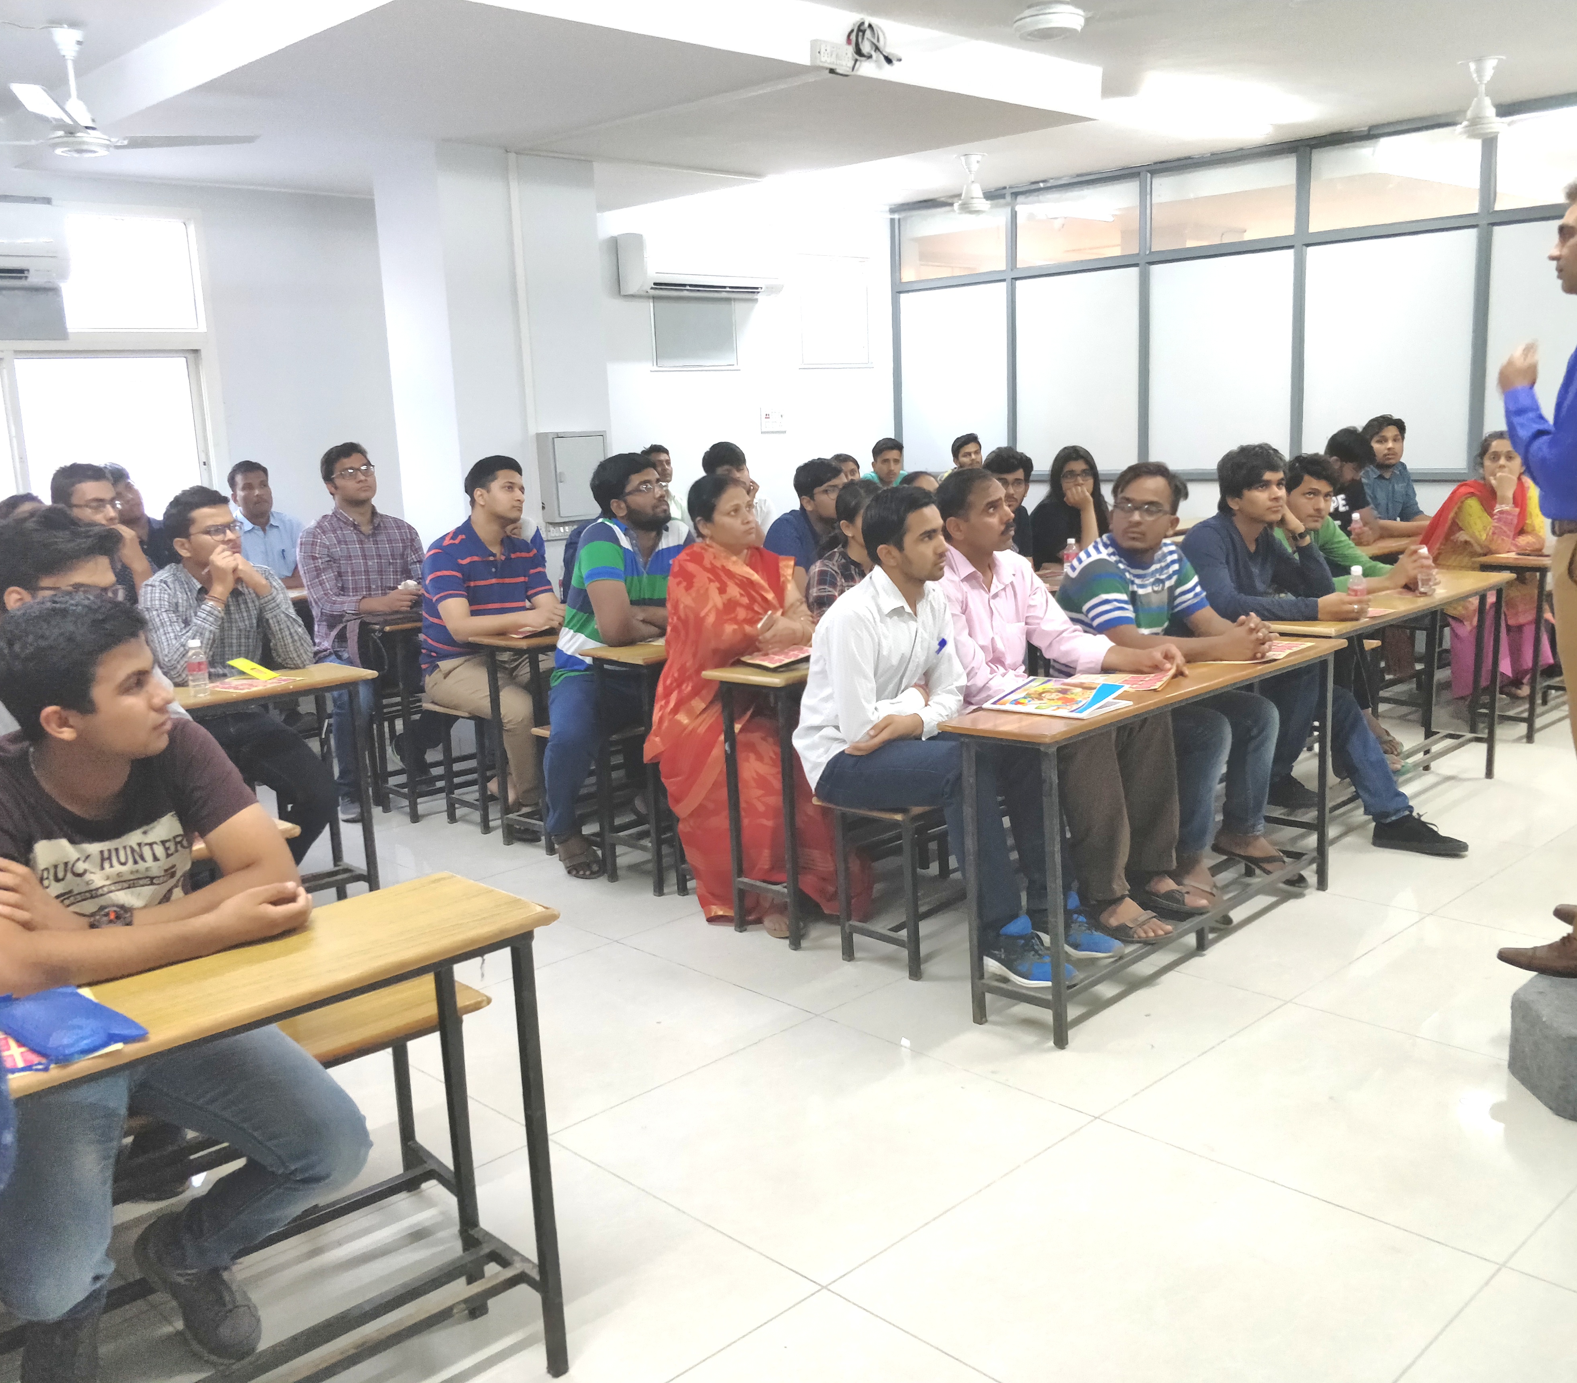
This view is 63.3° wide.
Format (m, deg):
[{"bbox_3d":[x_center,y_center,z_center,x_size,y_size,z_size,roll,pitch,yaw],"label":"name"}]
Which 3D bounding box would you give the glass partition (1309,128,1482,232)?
[{"bbox_3d":[3.032,-2.562,6.424,0.809,0.415,0.040,7,14,41],"label":"glass partition"}]

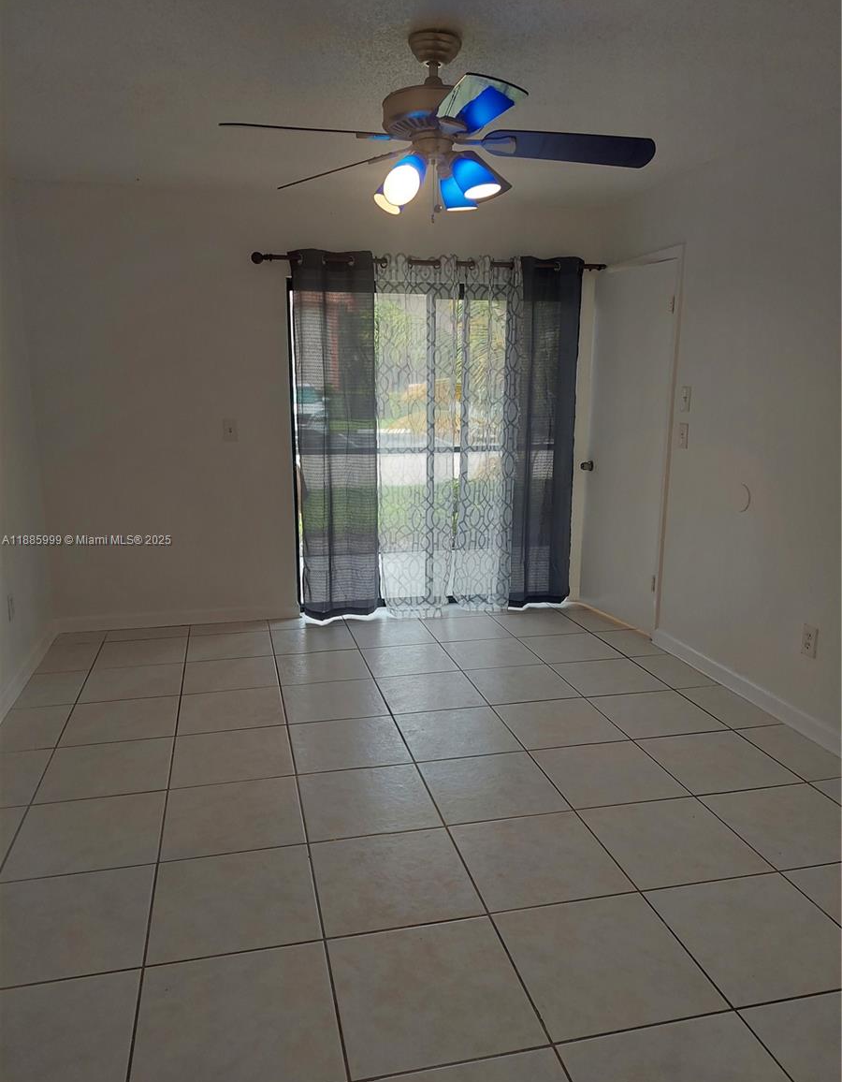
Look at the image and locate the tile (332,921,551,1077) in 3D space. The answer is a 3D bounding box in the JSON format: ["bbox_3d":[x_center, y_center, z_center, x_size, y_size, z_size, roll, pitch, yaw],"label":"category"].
[{"bbox_3d":[0.020,1.072,1.858,0.446,0.010,0.441,-2,12,-13],"label":"tile"}]

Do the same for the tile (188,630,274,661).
[{"bbox_3d":[-1.040,0.578,4.279,0.446,0.010,0.441,-2,12,-13],"label":"tile"}]

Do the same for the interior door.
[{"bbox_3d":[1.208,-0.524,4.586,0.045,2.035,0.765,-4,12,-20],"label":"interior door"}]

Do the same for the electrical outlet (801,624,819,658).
[{"bbox_3d":[1.596,0.411,3.193,0.010,0.120,0.075,-2,12,-13],"label":"electrical outlet"}]

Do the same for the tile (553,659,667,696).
[{"bbox_3d":[0.934,0.683,3.890,0.450,0.010,0.443,-2,12,-13],"label":"tile"}]

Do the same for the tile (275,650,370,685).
[{"bbox_3d":[-0.516,0.664,4.082,0.455,0.012,0.455,-2,11,-13],"label":"tile"}]

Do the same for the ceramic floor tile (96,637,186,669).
[{"bbox_3d":[-1.489,0.600,4.188,0.450,0.010,0.443,-2,12,-13],"label":"ceramic floor tile"}]

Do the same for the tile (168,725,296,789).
[{"bbox_3d":[-0.727,0.834,3.018,0.446,0.010,0.441,-2,12,-13],"label":"tile"}]

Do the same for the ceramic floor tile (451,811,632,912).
[{"bbox_3d":[0.360,0.981,2.409,0.450,0.010,0.443,-2,12,-13],"label":"ceramic floor tile"}]

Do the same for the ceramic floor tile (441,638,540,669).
[{"bbox_3d":[0.381,0.613,4.210,0.450,0.010,0.443,-2,12,-13],"label":"ceramic floor tile"}]

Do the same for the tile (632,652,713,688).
[{"bbox_3d":[1.305,0.680,4.042,0.253,0.012,0.455,-2,11,-13],"label":"tile"}]

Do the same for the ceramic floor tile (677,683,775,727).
[{"bbox_3d":[1.411,0.766,3.589,0.262,0.012,0.455,-2,11,-13],"label":"ceramic floor tile"}]

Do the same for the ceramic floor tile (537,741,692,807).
[{"bbox_3d":[0.697,0.871,2.932,0.450,0.010,0.450,-2,11,-13],"label":"ceramic floor tile"}]

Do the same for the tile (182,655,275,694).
[{"bbox_3d":[-0.935,0.664,3.857,0.446,0.010,0.441,-2,12,-13],"label":"tile"}]

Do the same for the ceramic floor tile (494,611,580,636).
[{"bbox_3d":[0.732,0.521,4.868,0.455,0.012,0.455,-2,11,-13],"label":"ceramic floor tile"}]

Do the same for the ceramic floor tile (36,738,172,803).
[{"bbox_3d":[-1.175,0.859,2.933,0.450,0.010,0.443,-2,12,-13],"label":"ceramic floor tile"}]

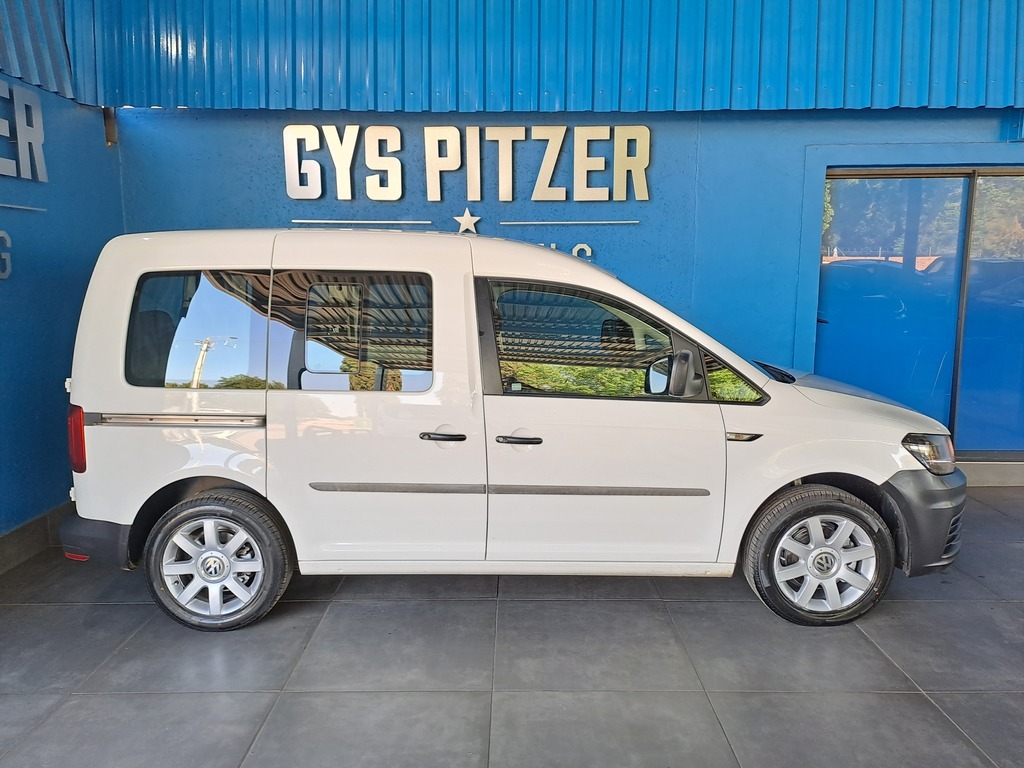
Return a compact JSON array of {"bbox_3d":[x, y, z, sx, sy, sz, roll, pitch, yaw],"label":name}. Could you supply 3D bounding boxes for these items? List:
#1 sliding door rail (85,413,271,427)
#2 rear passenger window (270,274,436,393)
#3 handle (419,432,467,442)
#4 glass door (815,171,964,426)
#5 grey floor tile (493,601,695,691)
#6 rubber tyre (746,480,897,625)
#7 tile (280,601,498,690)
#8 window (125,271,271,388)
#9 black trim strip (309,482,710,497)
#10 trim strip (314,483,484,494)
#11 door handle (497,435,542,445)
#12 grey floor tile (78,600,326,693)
[{"bbox_3d":[-1.432,0.156,3.157,0.765,0.050,0.035,1,8,0],"label":"sliding door rail"},{"bbox_3d":[-0.686,-0.223,3.133,0.700,0.520,0.040,0,0,0],"label":"rear passenger window"},{"bbox_3d":[-0.291,0.225,3.130,0.199,0.036,0.050,1,5,0],"label":"handle"},{"bbox_3d":[2.723,-0.455,5.381,1.055,2.030,0.050,0,8,1],"label":"glass door"},{"bbox_3d":[0.337,1.116,3.211,0.800,0.010,0.795,0,8,1],"label":"grey floor tile"},{"bbox_3d":[1.373,0.766,3.342,0.620,0.620,0.205,0,8,0],"label":"rubber tyre"},{"bbox_3d":[-0.470,1.122,3.220,0.800,0.010,0.795,0,8,1],"label":"tile"},{"bbox_3d":[-1.338,-0.234,3.158,0.610,0.505,0.030,0,-4,0],"label":"window"},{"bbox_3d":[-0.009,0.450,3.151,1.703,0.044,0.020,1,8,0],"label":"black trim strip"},{"bbox_3d":[-0.486,0.446,3.167,0.752,0.035,0.020,1,8,0],"label":"trim strip"},{"bbox_3d":[0.032,0.237,3.133,0.198,0.036,0.050,1,5,0],"label":"door handle"},{"bbox_3d":[-1.270,1.119,3.192,0.800,0.010,0.800,0,8,1],"label":"grey floor tile"}]

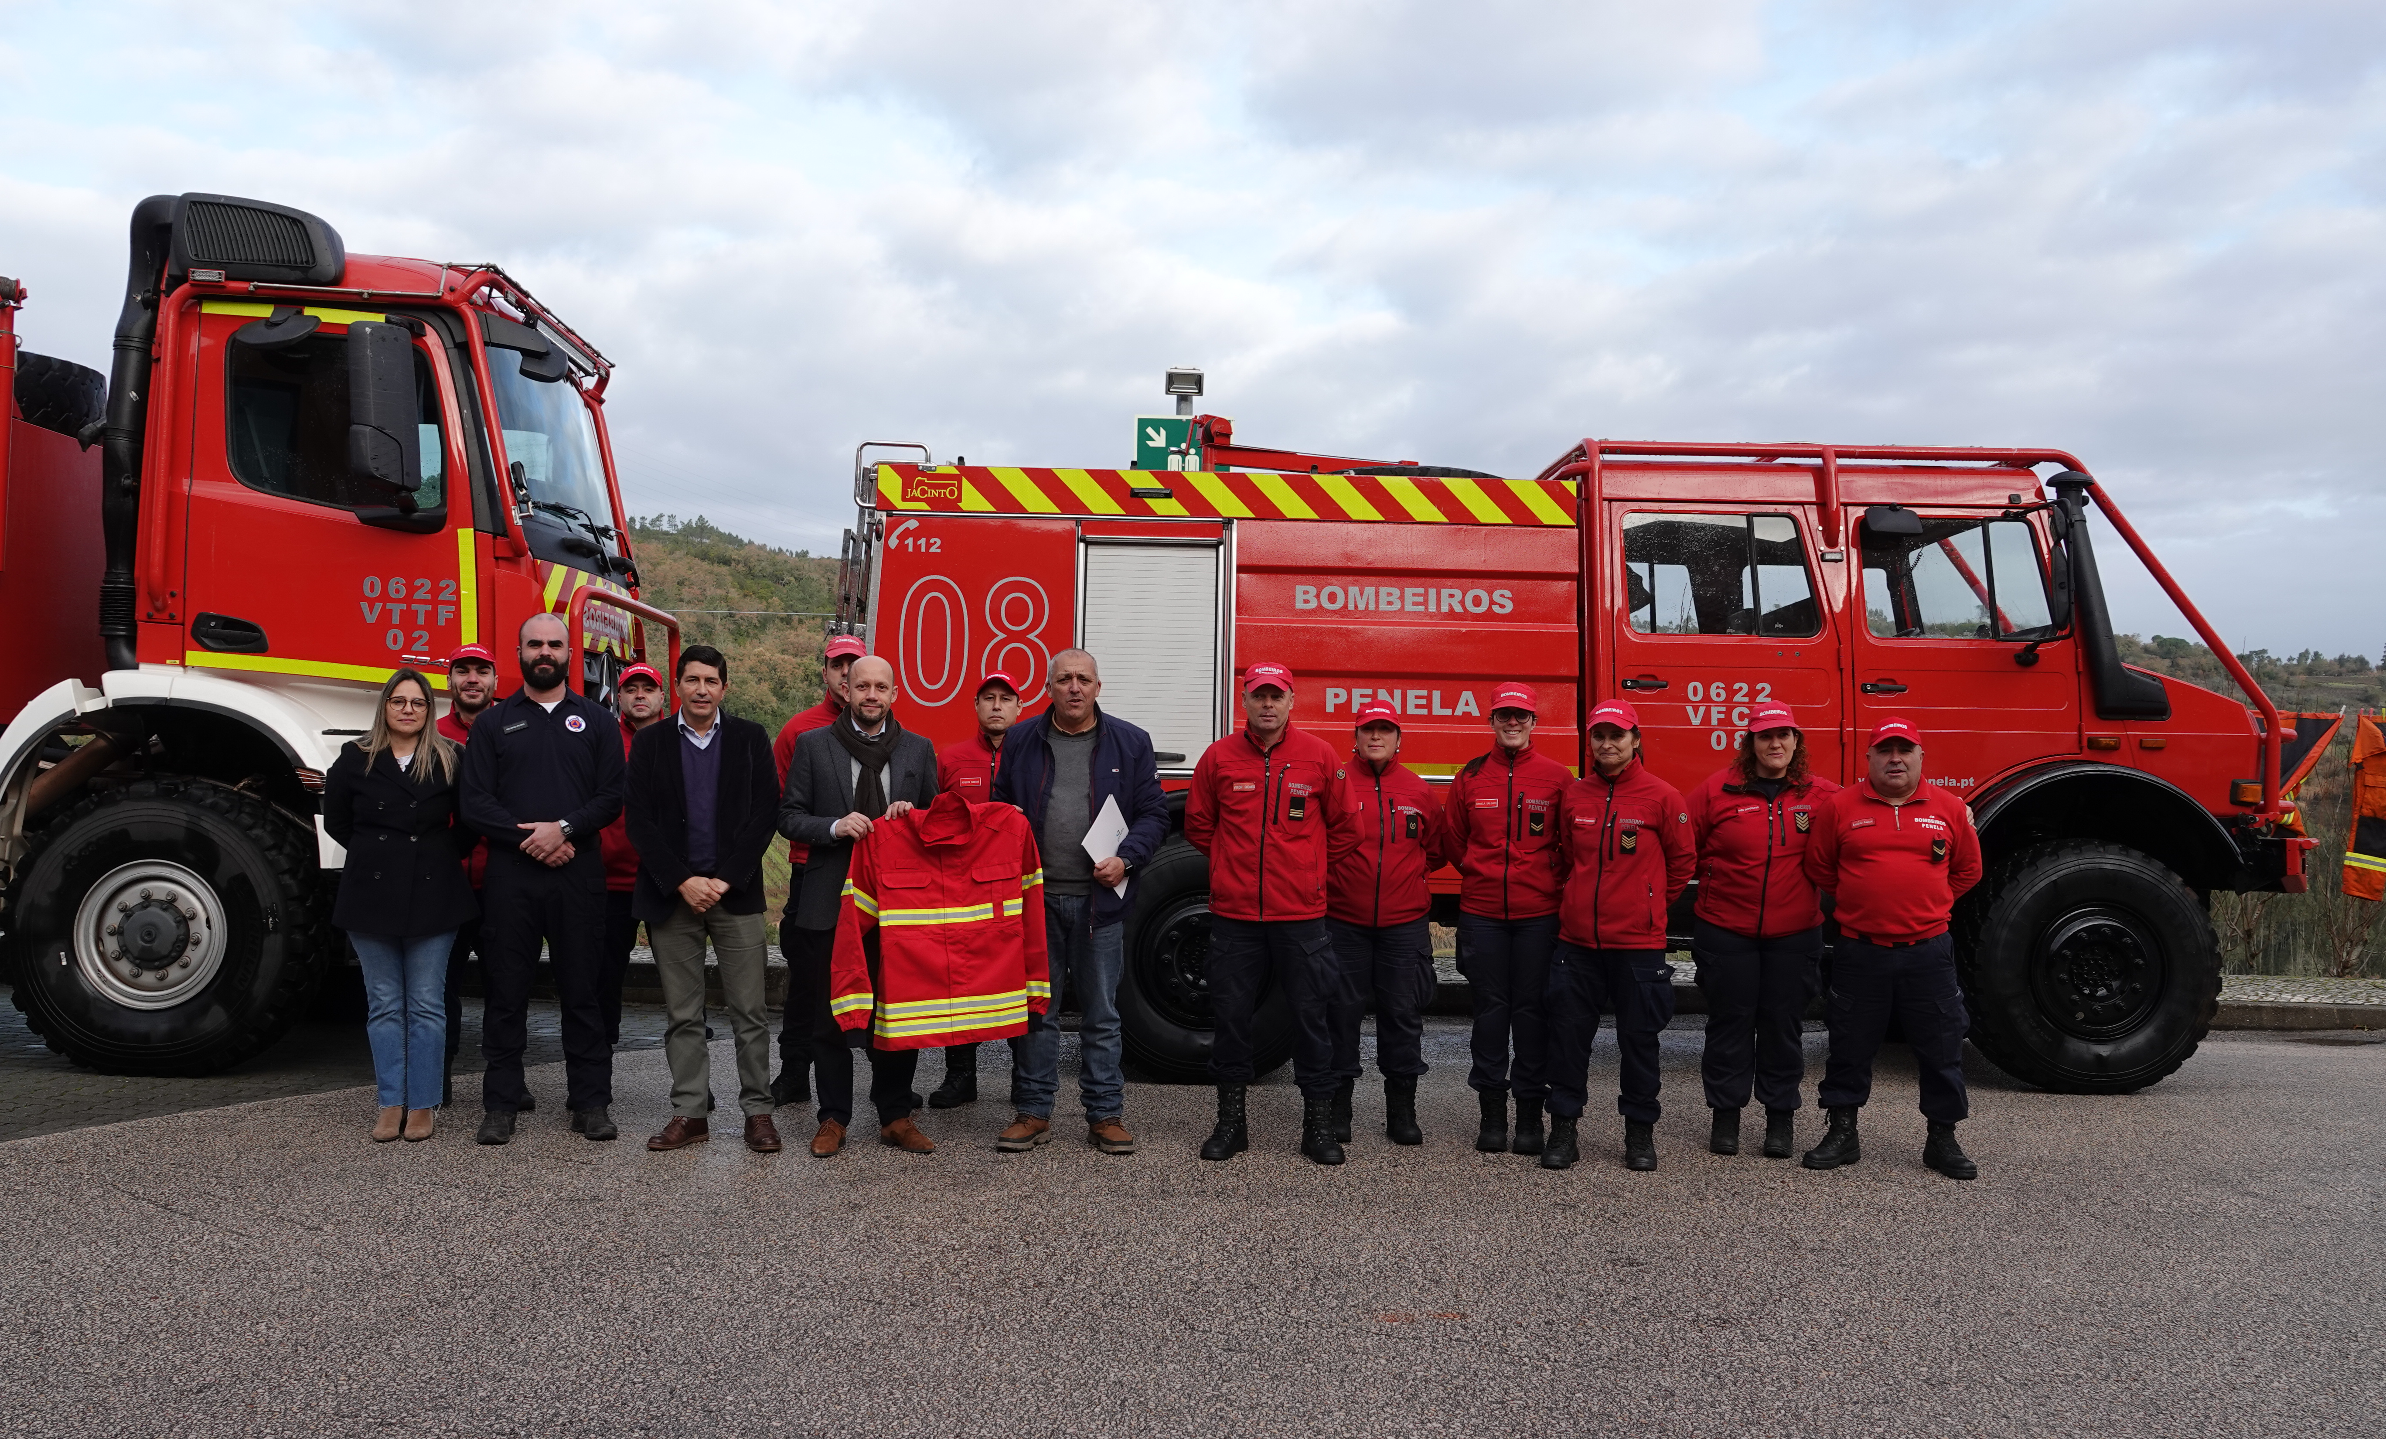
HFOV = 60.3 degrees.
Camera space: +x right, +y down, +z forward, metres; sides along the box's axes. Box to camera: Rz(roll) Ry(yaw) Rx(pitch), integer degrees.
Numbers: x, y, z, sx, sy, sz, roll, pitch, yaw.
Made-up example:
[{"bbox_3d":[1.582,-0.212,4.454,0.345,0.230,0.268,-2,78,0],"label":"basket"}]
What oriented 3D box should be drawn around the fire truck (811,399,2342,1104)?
[{"bbox_3d":[1.668,0.145,9.973,6.550,2.980,2.450,1,-2,0],"label":"fire truck"}]

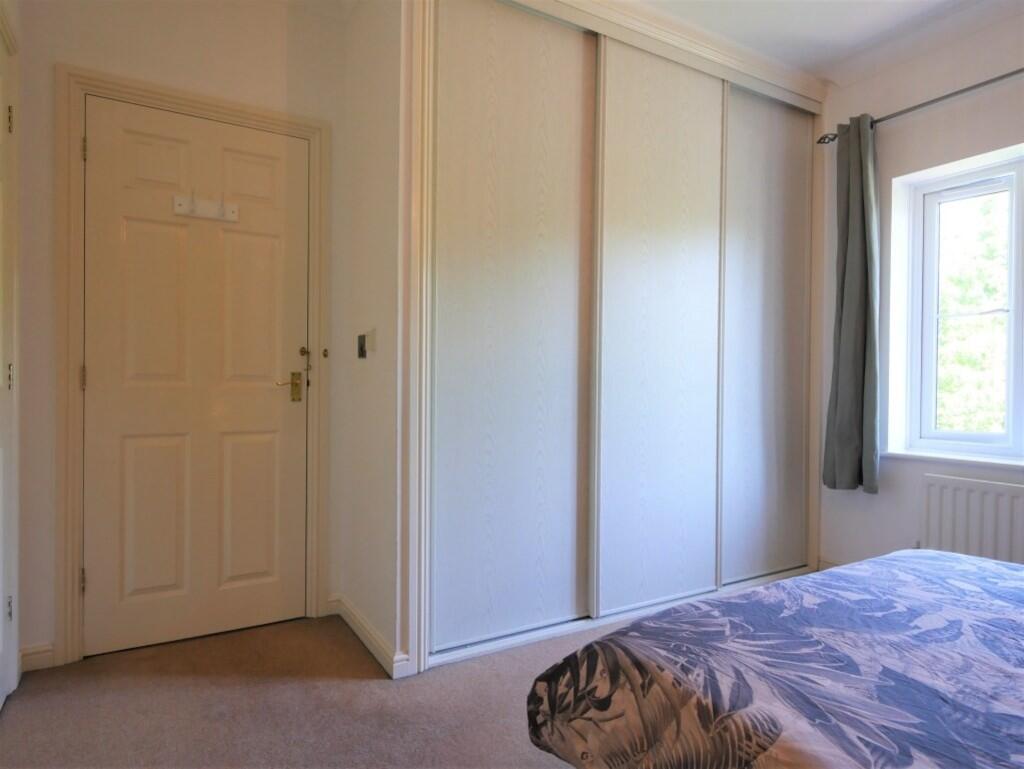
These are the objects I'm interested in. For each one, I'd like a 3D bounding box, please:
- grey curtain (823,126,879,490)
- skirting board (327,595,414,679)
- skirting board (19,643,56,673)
[{"bbox_3d":[1.706,-0.398,2.962,0.130,1.850,0.260,0,1,-30],"label":"grey curtain"},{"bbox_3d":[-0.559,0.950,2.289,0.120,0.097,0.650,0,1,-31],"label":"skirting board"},{"bbox_3d":[-1.639,0.940,2.049,0.095,0.095,0.022,0,1,-30],"label":"skirting board"}]

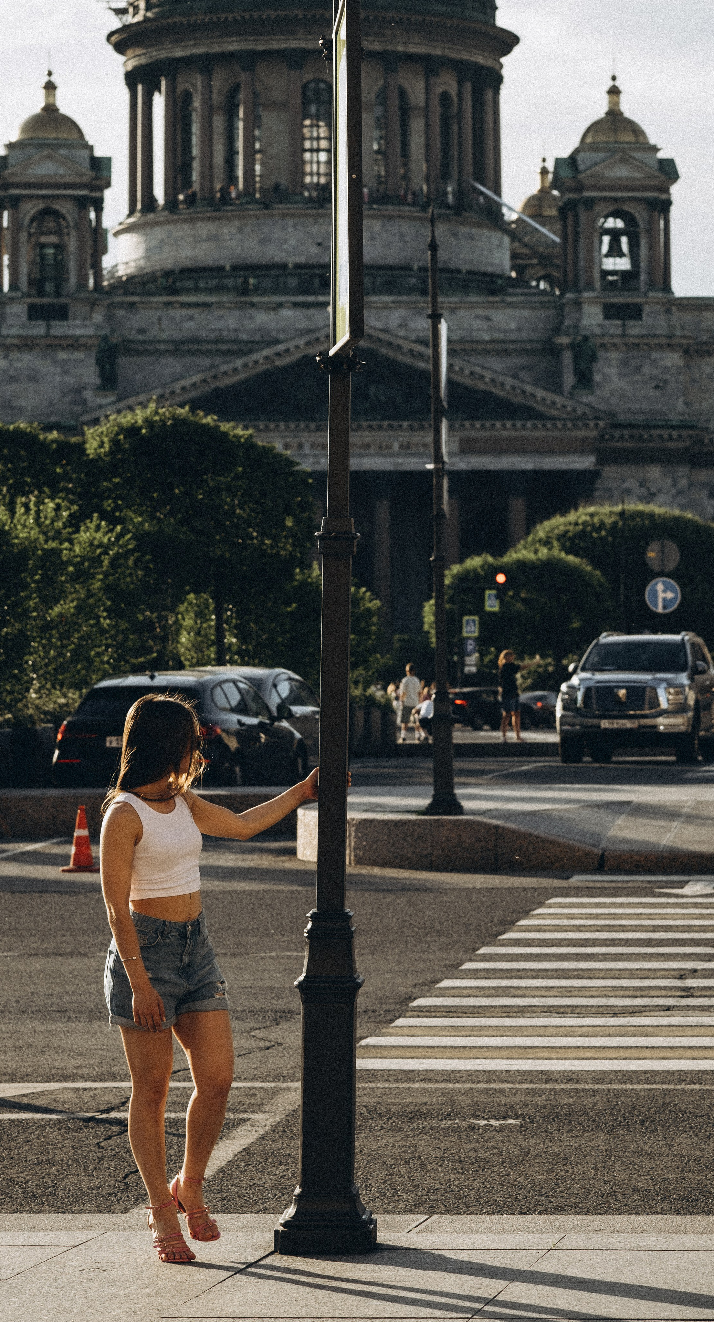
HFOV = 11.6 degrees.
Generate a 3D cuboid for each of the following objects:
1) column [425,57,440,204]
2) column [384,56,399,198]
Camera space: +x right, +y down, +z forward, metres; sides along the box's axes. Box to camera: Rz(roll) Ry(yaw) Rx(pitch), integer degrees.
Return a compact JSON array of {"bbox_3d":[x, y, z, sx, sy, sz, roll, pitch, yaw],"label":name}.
[{"bbox_3d":[7.346,-51.253,341.000,1.450,13.800,1.450,0,0,0],"label":"column"},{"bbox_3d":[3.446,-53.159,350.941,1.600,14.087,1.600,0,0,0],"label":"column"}]

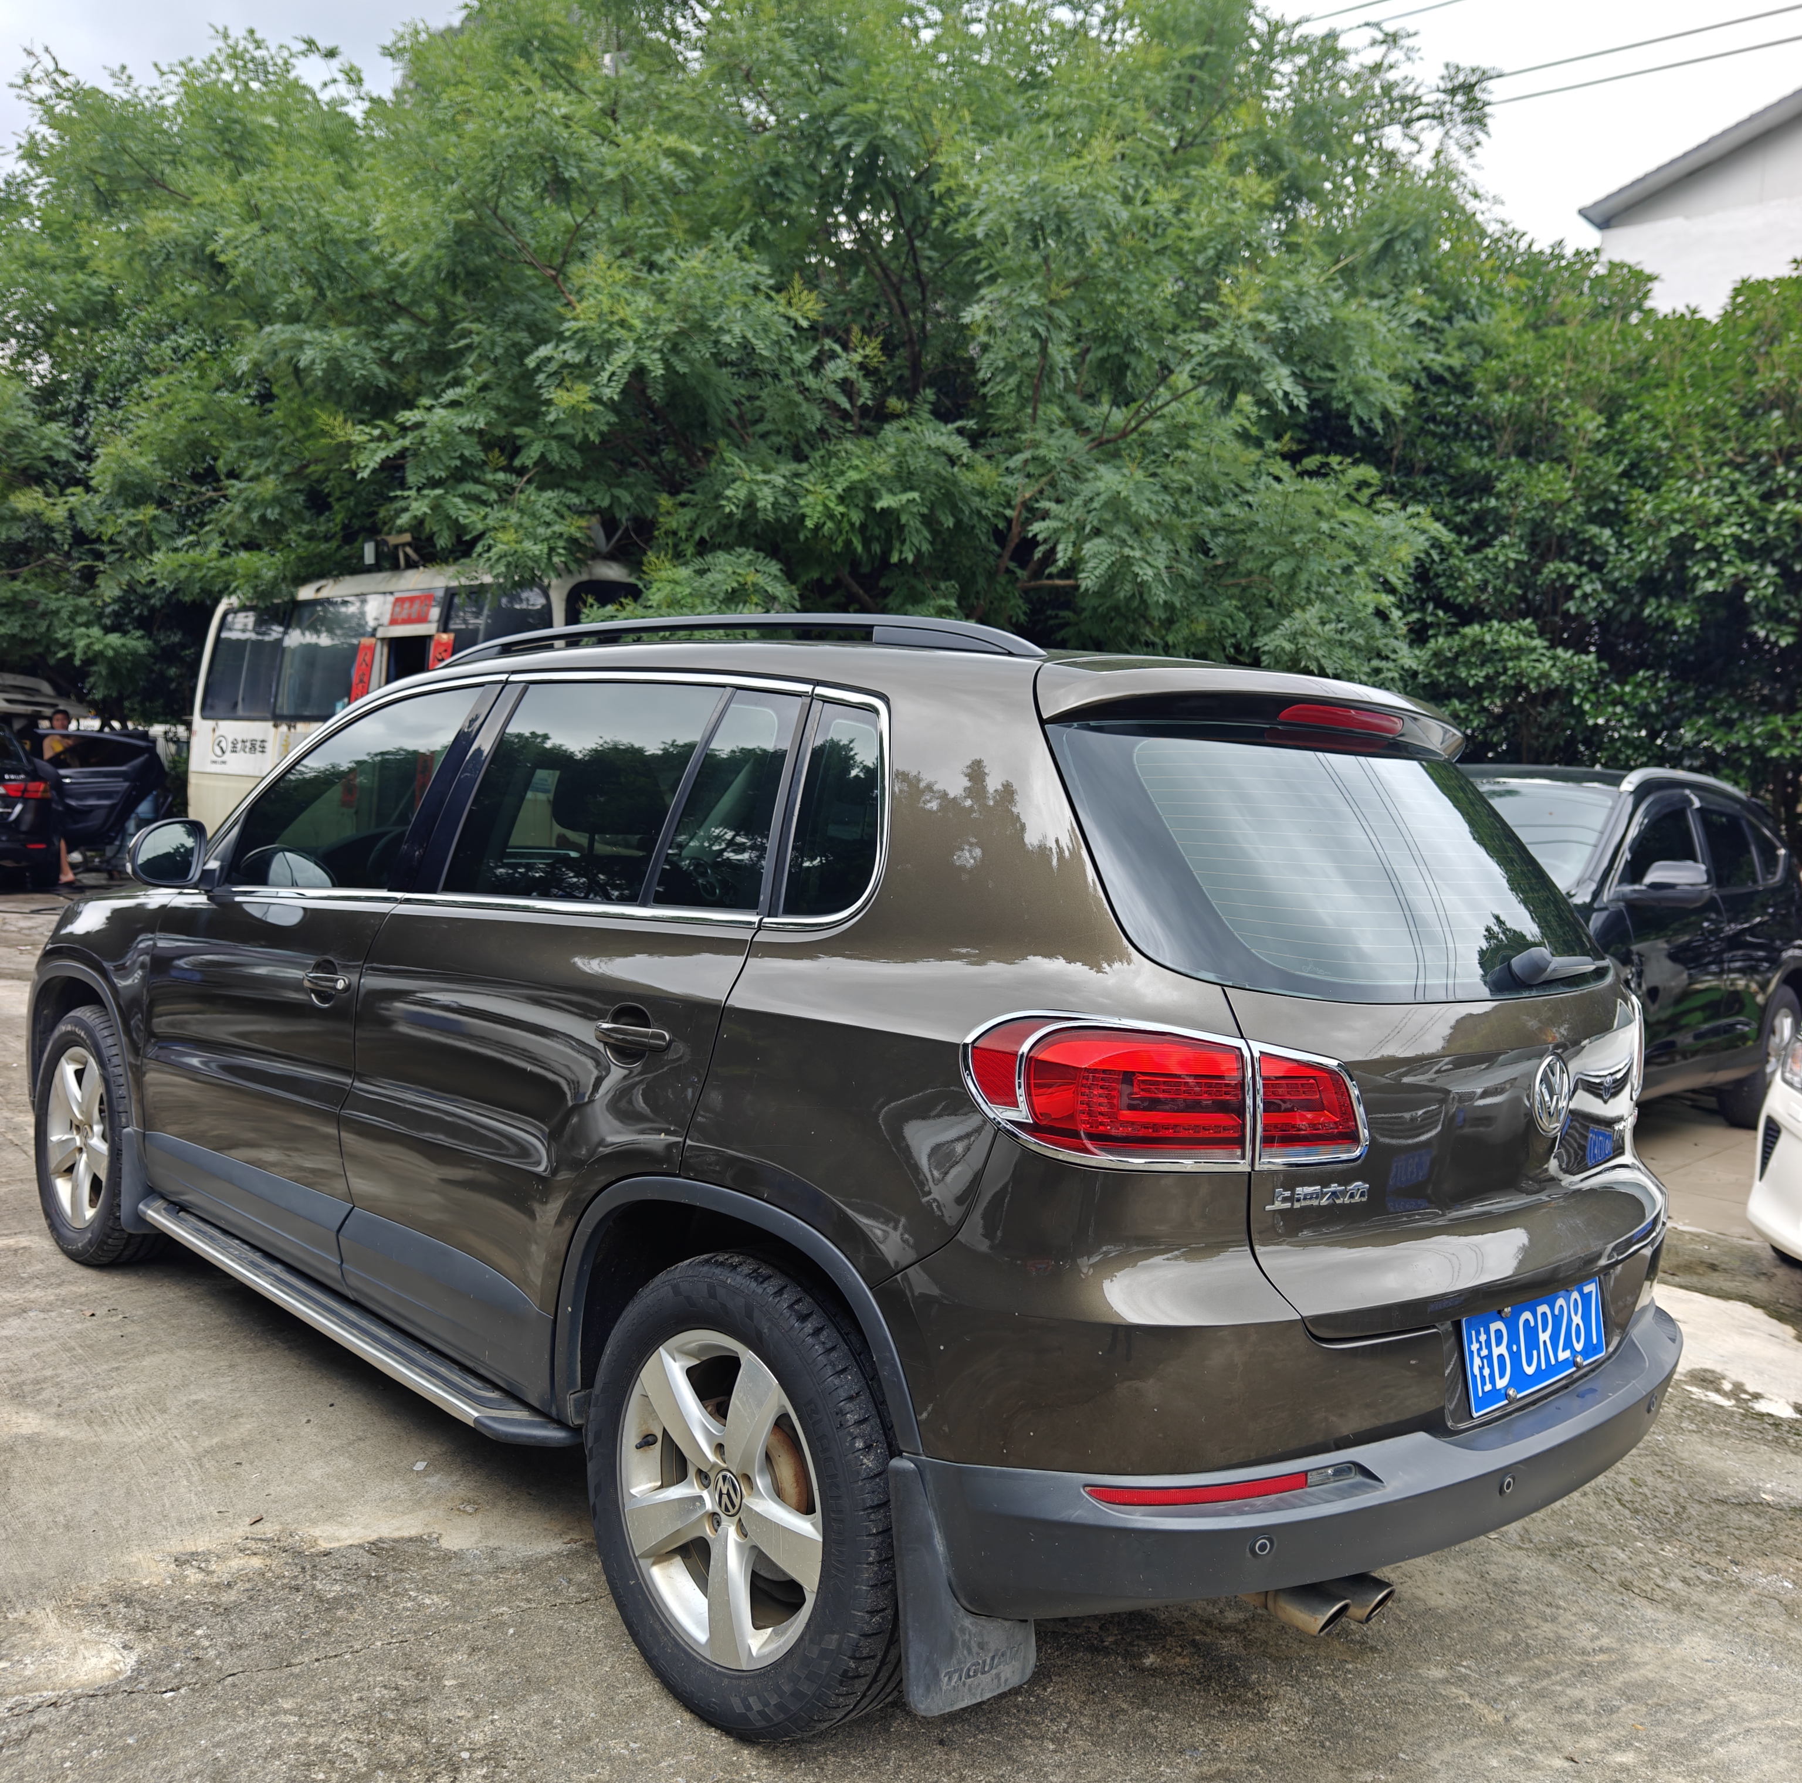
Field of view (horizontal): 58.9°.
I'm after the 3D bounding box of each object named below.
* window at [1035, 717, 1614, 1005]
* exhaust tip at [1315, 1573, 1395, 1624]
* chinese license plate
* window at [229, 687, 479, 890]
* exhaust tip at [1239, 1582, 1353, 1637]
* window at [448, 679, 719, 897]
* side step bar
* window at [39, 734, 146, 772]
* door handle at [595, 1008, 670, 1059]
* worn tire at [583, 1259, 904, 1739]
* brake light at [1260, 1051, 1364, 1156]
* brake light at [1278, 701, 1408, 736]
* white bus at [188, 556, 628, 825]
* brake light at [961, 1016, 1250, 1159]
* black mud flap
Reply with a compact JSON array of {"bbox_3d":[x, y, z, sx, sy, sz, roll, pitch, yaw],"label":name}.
[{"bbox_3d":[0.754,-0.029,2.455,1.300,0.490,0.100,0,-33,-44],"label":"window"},{"bbox_3d":[0.572,0.900,2.067,0.062,0.061,0.130,0,4,-45],"label":"exhaust tip"},{"bbox_3d":[0.915,0.634,2.287,0.440,0.140,0.015,0,-6,-44],"label":"chinese license plate"},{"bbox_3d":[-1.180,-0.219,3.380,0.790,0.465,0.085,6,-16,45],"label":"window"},{"bbox_3d":[0.508,0.896,2.031,0.062,0.061,0.135,0,4,-45],"label":"exhaust tip"},{"bbox_3d":[-0.553,-0.165,2.718,0.630,0.410,0.035,7,-14,45],"label":"window"},{"bbox_3d":[-1.118,0.800,3.110,0.170,0.075,1.690,0,4,-44],"label":"side step bar"},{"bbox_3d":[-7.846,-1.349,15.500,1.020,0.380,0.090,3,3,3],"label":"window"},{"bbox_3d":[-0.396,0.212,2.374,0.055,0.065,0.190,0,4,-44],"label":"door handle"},{"bbox_3d":[-0.177,0.842,2.281,0.235,0.690,0.690,0,4,-44],"label":"worn tire"},{"bbox_3d":[0.503,0.257,1.975,0.178,0.133,0.050,1,4,-34],"label":"brake light"},{"bbox_3d":[0.694,-0.273,2.507,0.360,0.037,0.035,0,4,-45],"label":"brake light"},{"bbox_3d":[-2.723,-0.800,11.157,5.750,2.700,2.050,6,4,43],"label":"white bus"},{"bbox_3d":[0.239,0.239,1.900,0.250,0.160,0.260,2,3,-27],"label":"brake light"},{"bbox_3d":[0.095,0.857,2.043,0.255,0.340,0.060,0,4,-45],"label":"black mud flap"}]

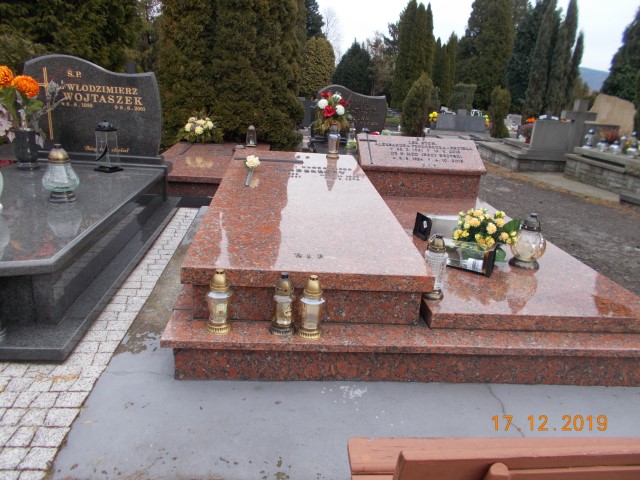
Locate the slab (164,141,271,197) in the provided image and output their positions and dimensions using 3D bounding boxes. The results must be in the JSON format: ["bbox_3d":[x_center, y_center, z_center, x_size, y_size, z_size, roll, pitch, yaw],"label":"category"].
[{"bbox_3d":[-1.113,-0.790,5.188,1.102,0.228,2.071,3,19,-6],"label":"slab"}]

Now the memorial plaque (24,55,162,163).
[{"bbox_3d":[-1.688,-0.998,3.644,0.969,0.722,0.085,3,19,-6],"label":"memorial plaque"}]

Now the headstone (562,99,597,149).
[{"bbox_3d":[4.182,-1.872,7.834,0.527,0.788,0.133,3,19,-6],"label":"headstone"}]

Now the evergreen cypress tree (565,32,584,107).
[{"bbox_3d":[10.391,-6.647,19.788,0.450,3.464,0.450,3,19,-6],"label":"evergreen cypress tree"}]

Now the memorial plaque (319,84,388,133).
[{"bbox_3d":[0.537,-2.055,7.643,1.120,0.745,0.110,0,19,-14],"label":"memorial plaque"}]

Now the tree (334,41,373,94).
[{"bbox_3d":[1.909,-10.011,28.537,2.369,3.407,2.369,3,19,-6],"label":"tree"}]

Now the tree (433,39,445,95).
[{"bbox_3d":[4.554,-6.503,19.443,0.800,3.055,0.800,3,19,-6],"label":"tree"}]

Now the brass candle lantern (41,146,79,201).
[{"bbox_3d":[-1.774,-0.459,3.285,0.223,0.384,0.223,3,19,-6],"label":"brass candle lantern"}]

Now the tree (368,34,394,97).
[{"bbox_3d":[3.575,-10.201,28.609,1.543,3.964,1.543,3,19,-6],"label":"tree"}]

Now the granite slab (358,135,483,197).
[{"bbox_3d":[0.818,-0.614,3.998,1.021,0.442,0.380,3,19,-6],"label":"granite slab"}]

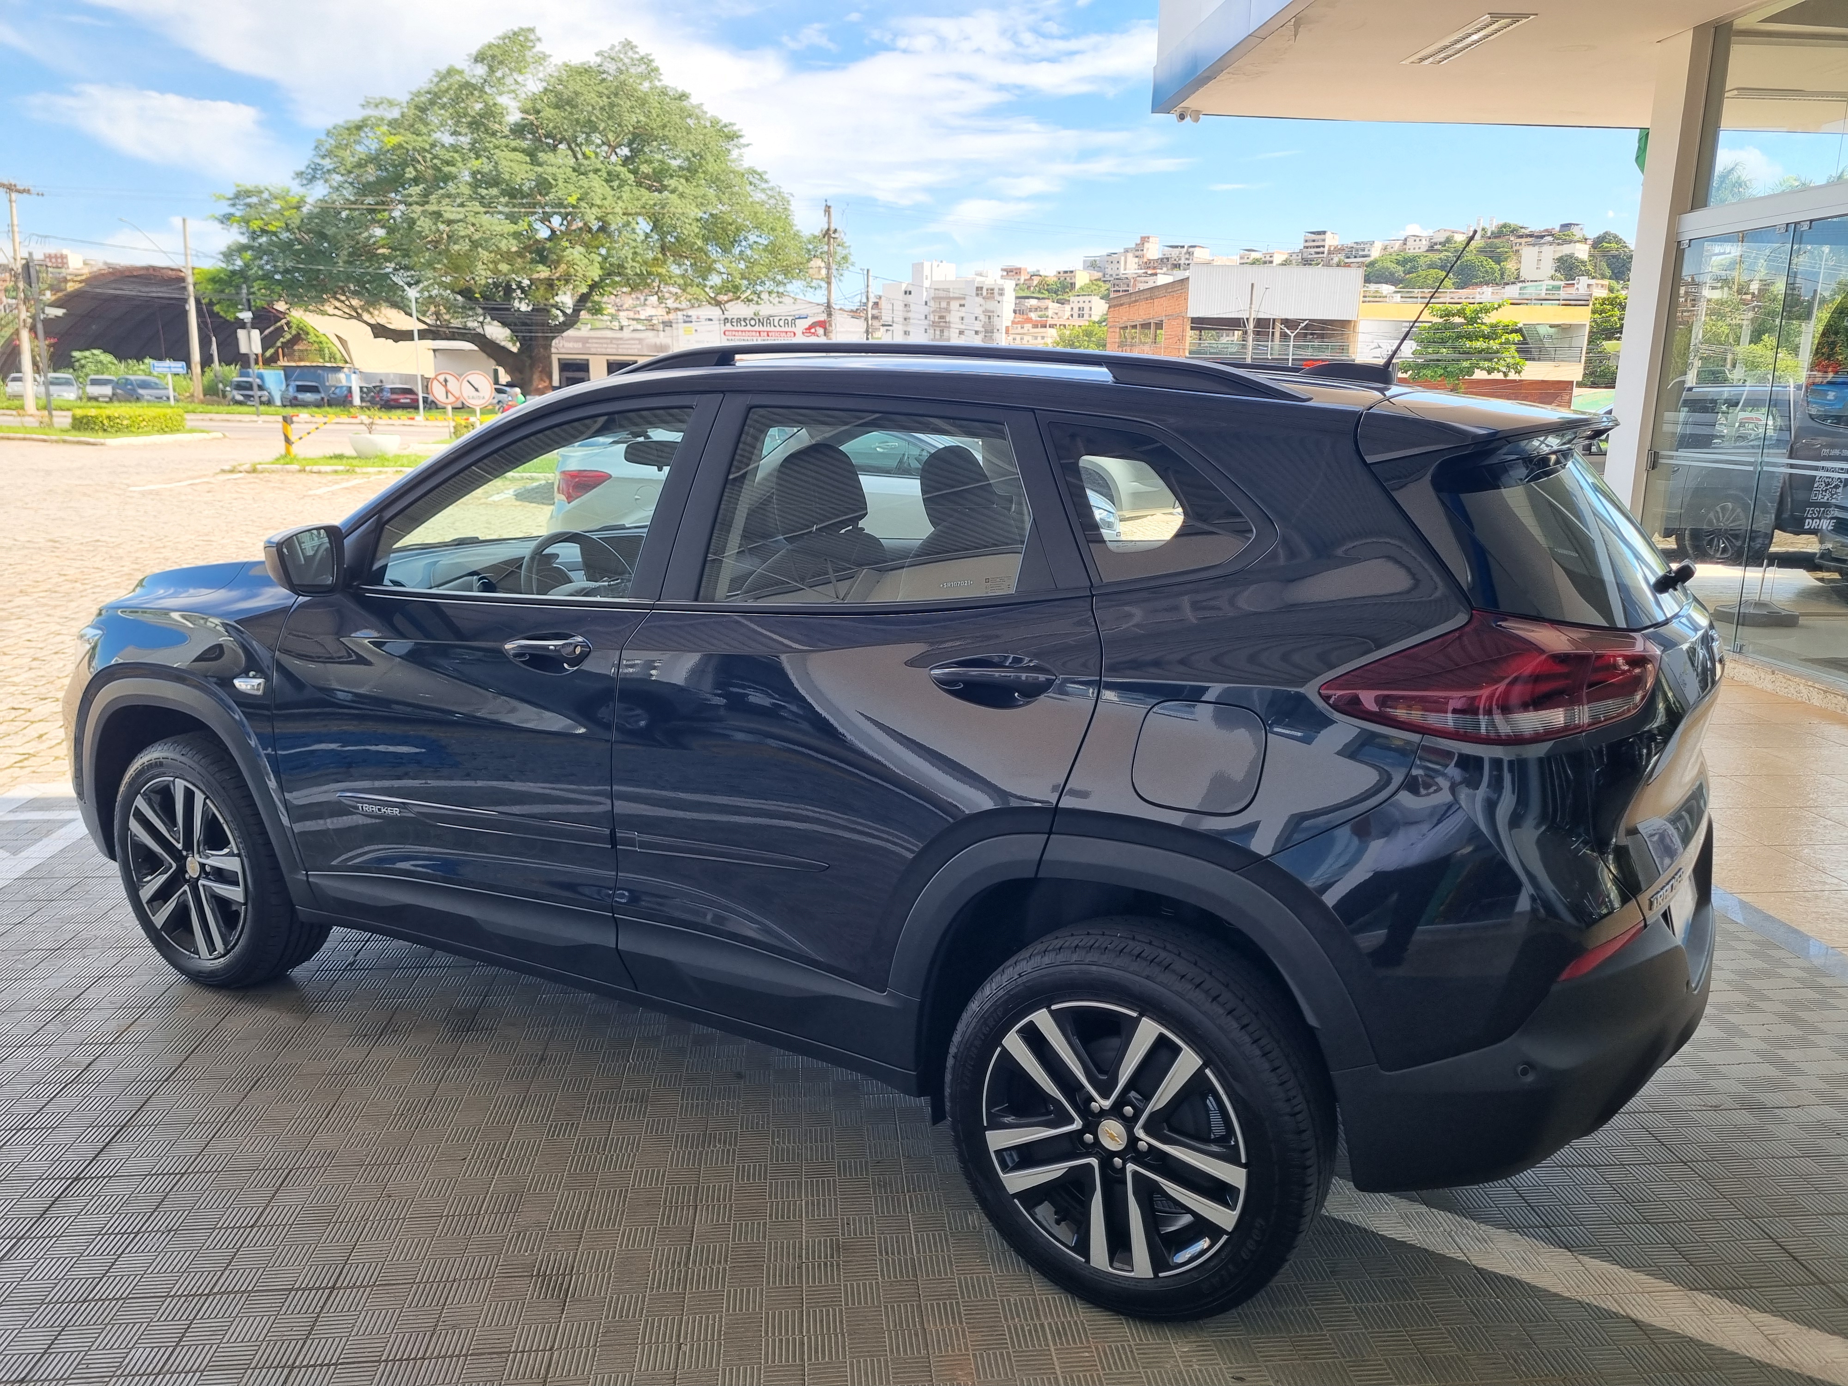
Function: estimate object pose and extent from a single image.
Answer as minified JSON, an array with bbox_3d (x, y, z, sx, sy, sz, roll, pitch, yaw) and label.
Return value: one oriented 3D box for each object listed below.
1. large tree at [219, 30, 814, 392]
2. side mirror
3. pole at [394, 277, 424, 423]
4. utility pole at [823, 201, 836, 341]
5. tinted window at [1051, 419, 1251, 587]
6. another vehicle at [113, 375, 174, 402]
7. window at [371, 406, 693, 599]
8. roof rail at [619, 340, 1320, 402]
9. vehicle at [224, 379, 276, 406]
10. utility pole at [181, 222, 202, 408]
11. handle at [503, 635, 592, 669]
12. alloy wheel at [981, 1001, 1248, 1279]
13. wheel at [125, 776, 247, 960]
[{"bbox_3d":[-20.861,-24.212,71.955,29.500,18.000,27.000,-3,14,-15],"label":"large tree"},{"bbox_3d":[-1.336,-0.285,2.995,0.105,0.155,0.190,8,15,29],"label":"side mirror"},{"bbox_3d":[-21.572,-14.543,58.506,1.600,6.030,0.350,-3,12,-20],"label":"pole"},{"bbox_3d":[-4.759,-19.215,69.136,0.400,10.000,0.400,-1,13,-4],"label":"utility pole"},{"bbox_3d":[0.367,-0.305,2.266,0.380,0.300,0.050,8,-10,26],"label":"tinted window"},{"bbox_3d":[-38.648,-15.021,69.000,4.250,1.480,1.750,11,17,38],"label":"another vehicle"},{"bbox_3d":[-0.840,-0.397,2.888,0.820,0.430,0.070,8,-5,29],"label":"window"},{"bbox_3d":[-0.019,-0.612,2.641,1.500,0.100,0.075,8,13,29],"label":"roof rail"},{"bbox_3d":[-34.899,-15.557,72.000,1.720,1.500,4.000,-2,12,-13],"label":"vehicle"},{"bbox_3d":[-37.143,-19.301,70.512,0.380,9.146,0.380,-5,13,-27],"label":"utility pole"},{"bbox_3d":[-0.742,-0.081,2.783,0.235,0.075,0.060,8,13,29],"label":"handle"},{"bbox_3d":[0.352,0.733,2.394,0.472,0.472,0.175,8,14,29],"label":"alloy wheel"},{"bbox_3d":[-1.852,0.440,3.624,0.475,0.475,0.190,8,13,29],"label":"wheel"}]

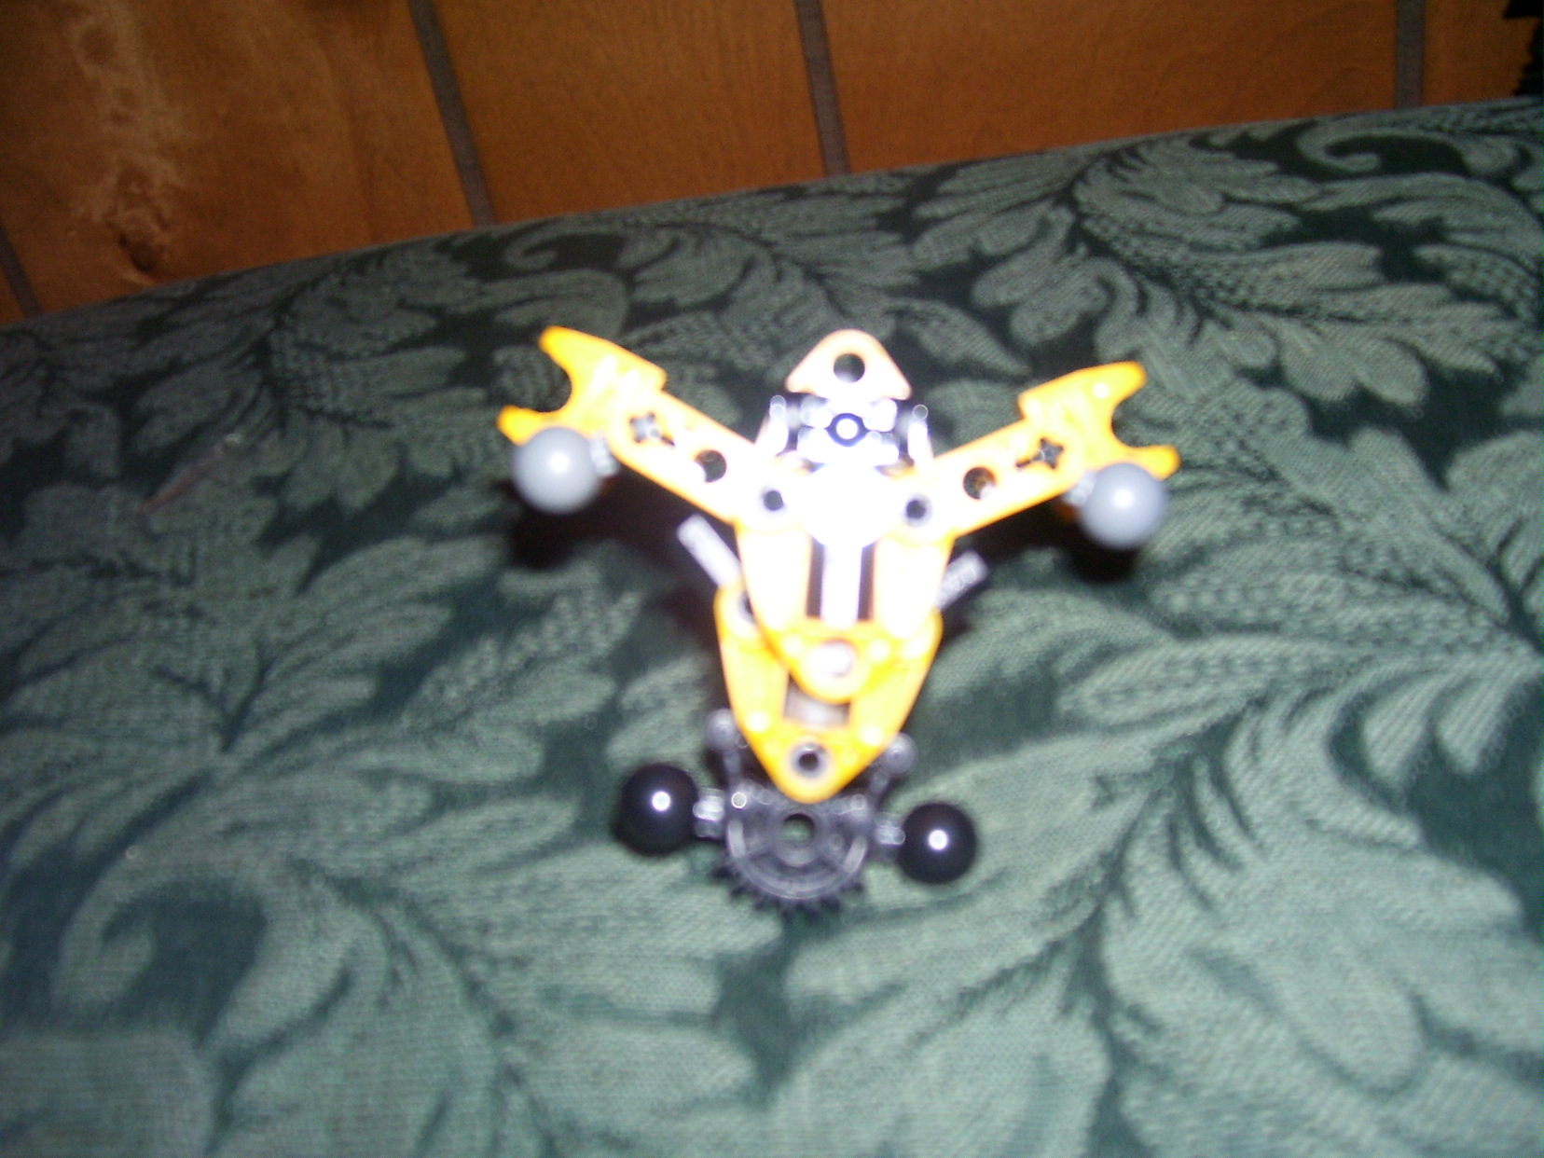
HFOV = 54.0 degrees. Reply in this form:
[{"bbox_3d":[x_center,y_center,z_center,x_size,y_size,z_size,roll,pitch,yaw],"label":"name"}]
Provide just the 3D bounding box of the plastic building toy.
[{"bbox_3d":[0.005,0.006,0.185,0.077,0.072,0.046,5,7,-1],"label":"plastic building toy"}]

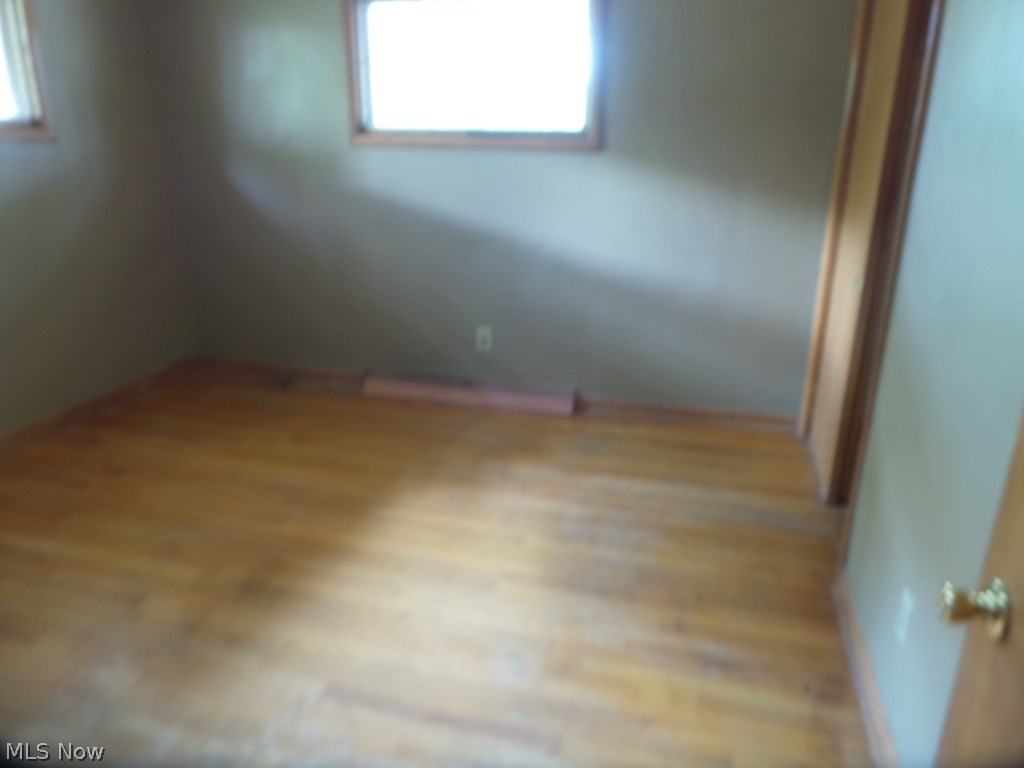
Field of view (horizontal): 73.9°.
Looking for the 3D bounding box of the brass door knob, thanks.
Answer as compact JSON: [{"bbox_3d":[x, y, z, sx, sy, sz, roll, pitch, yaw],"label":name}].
[{"bbox_3d":[0.552,0.267,0.818,0.063,0.064,0.064,6,18,16],"label":"brass door knob"}]

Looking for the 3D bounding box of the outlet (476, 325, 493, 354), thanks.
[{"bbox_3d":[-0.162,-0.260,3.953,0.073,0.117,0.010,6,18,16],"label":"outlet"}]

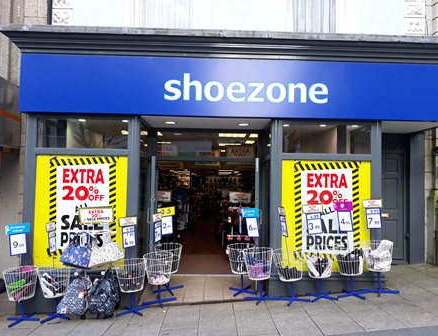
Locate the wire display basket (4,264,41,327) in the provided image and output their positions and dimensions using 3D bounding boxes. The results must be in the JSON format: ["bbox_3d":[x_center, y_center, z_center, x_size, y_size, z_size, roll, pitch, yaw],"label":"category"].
[{"bbox_3d":[-2.637,1.693,4.668,0.440,0.665,0.440,-2,-2,-2],"label":"wire display basket"}]

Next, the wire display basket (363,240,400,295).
[{"bbox_3d":[2.252,1.442,4.966,0.440,0.665,0.440,-2,-2,-2],"label":"wire display basket"}]

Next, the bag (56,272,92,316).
[{"bbox_3d":[-1.919,1.664,4.661,0.346,0.507,0.250,1,-2,-1],"label":"bag"}]

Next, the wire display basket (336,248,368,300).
[{"bbox_3d":[1.926,1.526,5.083,0.450,0.670,0.450,1,-2,-1],"label":"wire display basket"}]

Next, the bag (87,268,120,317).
[{"bbox_3d":[-1.543,1.668,4.710,0.328,0.547,0.280,1,-2,-1],"label":"bag"}]

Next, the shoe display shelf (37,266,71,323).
[{"bbox_3d":[-2.189,1.673,4.674,0.440,0.665,0.440,-2,-2,-2],"label":"shoe display shelf"}]

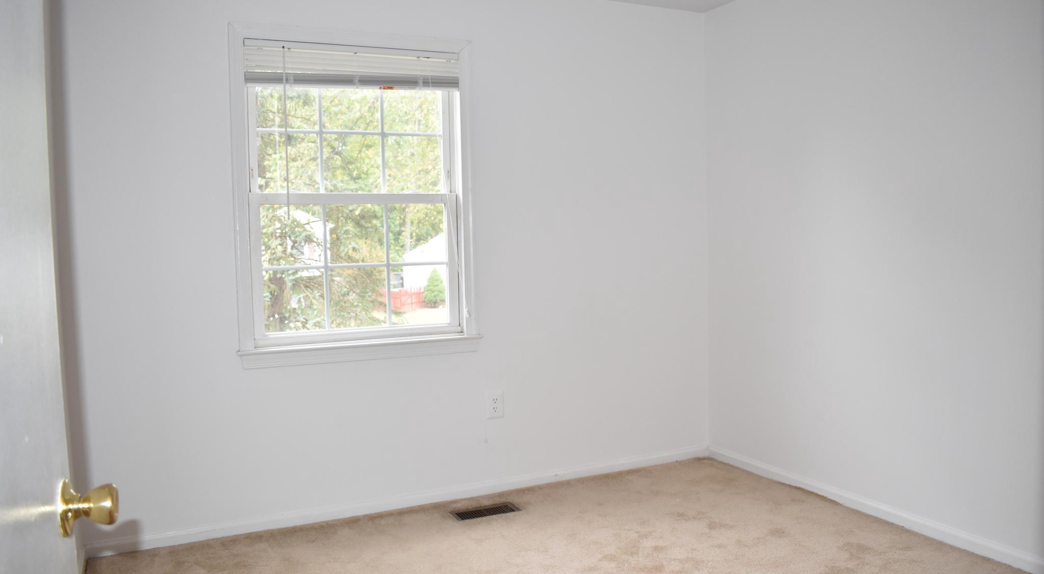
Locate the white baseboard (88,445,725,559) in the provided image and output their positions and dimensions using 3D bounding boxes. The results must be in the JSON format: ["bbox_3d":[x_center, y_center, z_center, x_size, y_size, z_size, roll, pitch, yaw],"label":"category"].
[{"bbox_3d":[-0.341,0.970,3.650,3.040,0.065,0.016,-3,4,-25],"label":"white baseboard"}]

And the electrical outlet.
[{"bbox_3d":[-0.126,0.561,3.730,0.088,0.131,0.012,-3,4,-25],"label":"electrical outlet"}]

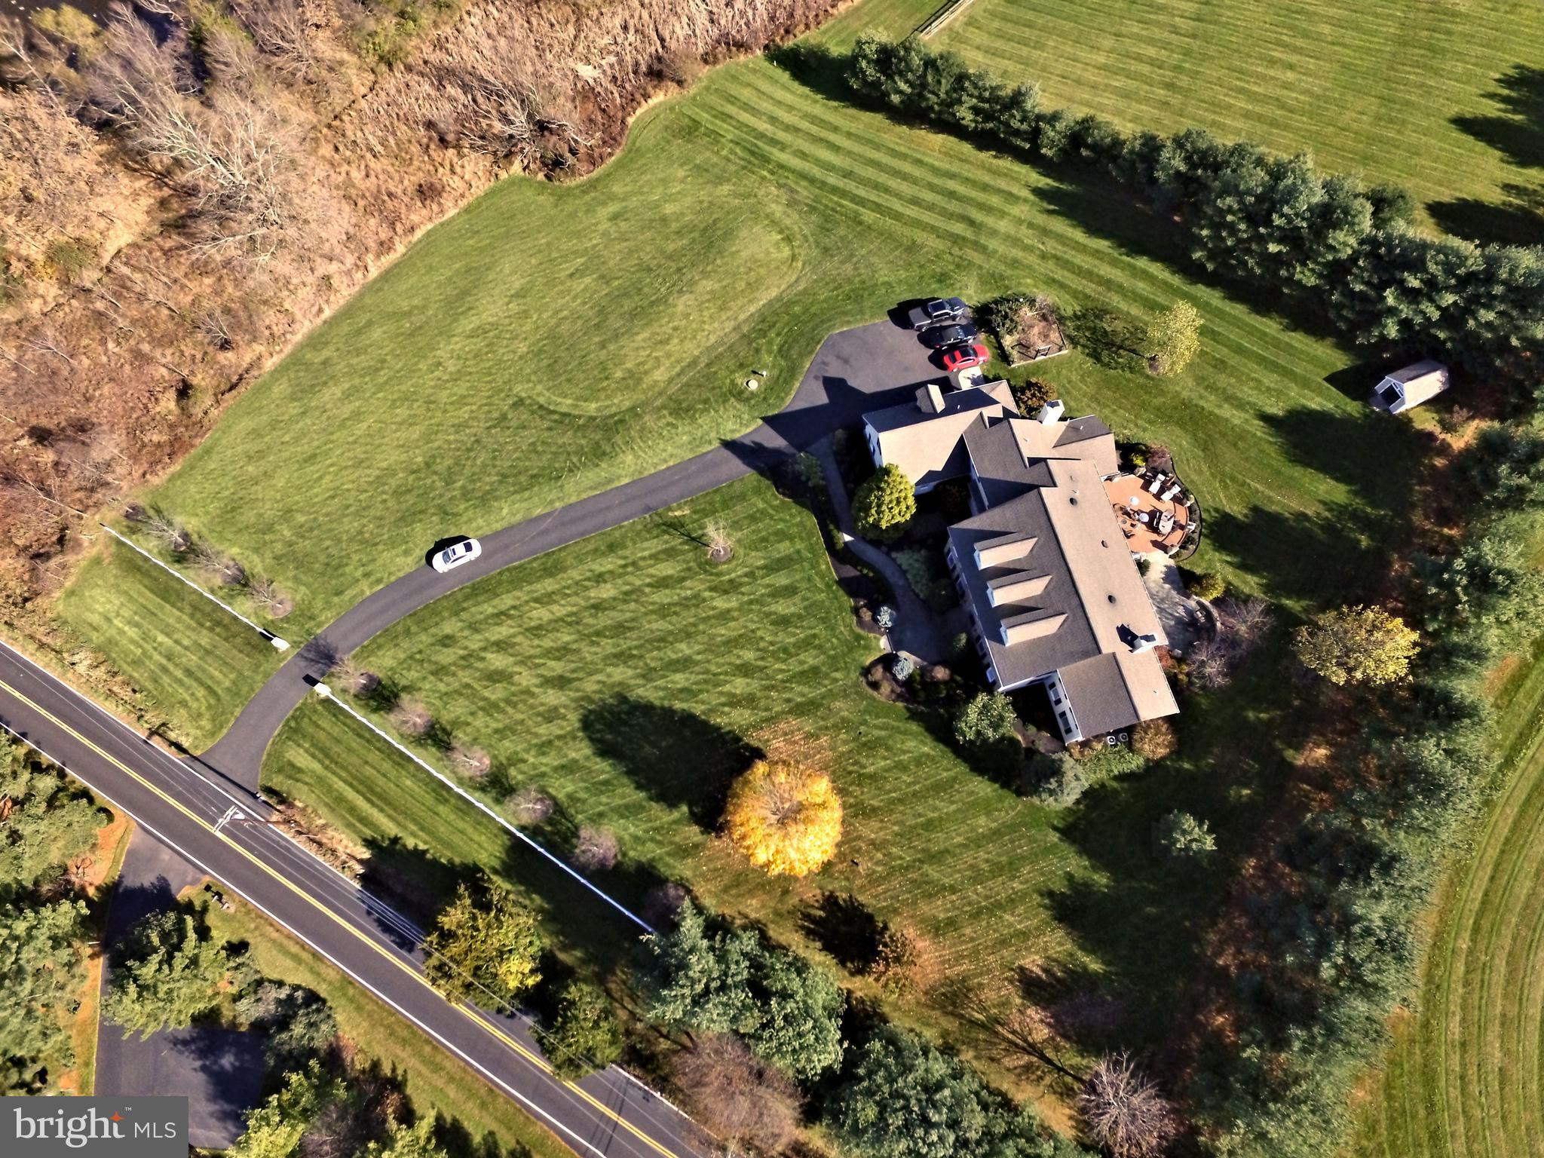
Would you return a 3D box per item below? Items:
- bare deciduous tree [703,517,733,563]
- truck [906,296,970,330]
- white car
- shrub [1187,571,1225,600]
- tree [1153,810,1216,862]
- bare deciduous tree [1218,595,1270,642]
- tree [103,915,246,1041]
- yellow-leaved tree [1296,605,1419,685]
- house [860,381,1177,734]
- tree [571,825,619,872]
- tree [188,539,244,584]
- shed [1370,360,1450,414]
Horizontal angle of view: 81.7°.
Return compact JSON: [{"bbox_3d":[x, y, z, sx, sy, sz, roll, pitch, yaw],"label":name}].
[{"bbox_3d":[-5.066,-3.790,84.472,3.000,5.300,3.000,0,70,0],"label":"bare deciduous tree"},{"bbox_3d":[17.532,-27.880,93.737,5.950,1.900,2.000,-18,71,-7],"label":"truck"},{"bbox_3d":[-30.441,-2.229,86.393,4.850,1.450,1.830,-22,71,-8],"label":"white car"},{"bbox_3d":[40.544,0.769,83.088,2.900,2.000,2.900,0,70,0],"label":"shrub"},{"bbox_3d":[34.535,21.616,74.927,4.500,5.000,4.500,-1,72,3],"label":"tree"},{"bbox_3d":[42.240,3.700,80.206,4.200,4.400,4.200,-1,72,3],"label":"bare deciduous tree"},{"bbox_3d":[-48.047,31.745,71.462,9.400,7.600,9.400,0,70,0],"label":"tree"},{"bbox_3d":[47.690,5.590,73.660,8.000,9.500,7.400,0,72,1],"label":"yellow-leaved tree"},{"bbox_3d":[21.850,-2.180,76.160,20.000,10.000,32.400,-14,72,-4],"label":"house"},{"bbox_3d":[-15.317,23.433,77.571,4.000,4.600,4.000,-1,72,3],"label":"tree"},{"bbox_3d":[-55.040,-1.349,88.483,4.200,4.800,4.200,-1,72,3],"label":"tree"},{"bbox_3d":[65.907,-19.982,91.374,5.320,3.120,3.400,-22,71,-8],"label":"shed"}]

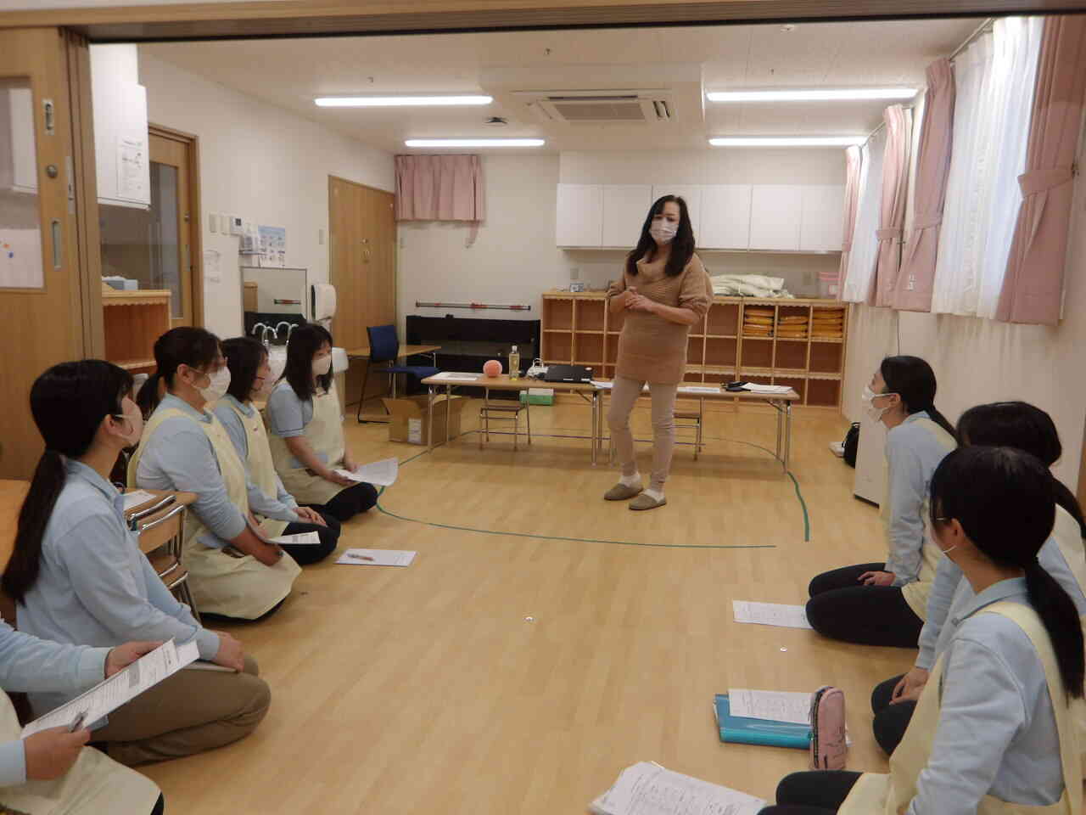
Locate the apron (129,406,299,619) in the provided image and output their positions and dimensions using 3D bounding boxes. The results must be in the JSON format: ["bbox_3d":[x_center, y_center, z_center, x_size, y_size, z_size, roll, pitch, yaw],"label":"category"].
[{"bbox_3d":[-1.162,0.326,2.942,0.530,0.680,0.450,0,8,-8],"label":"apron"}]

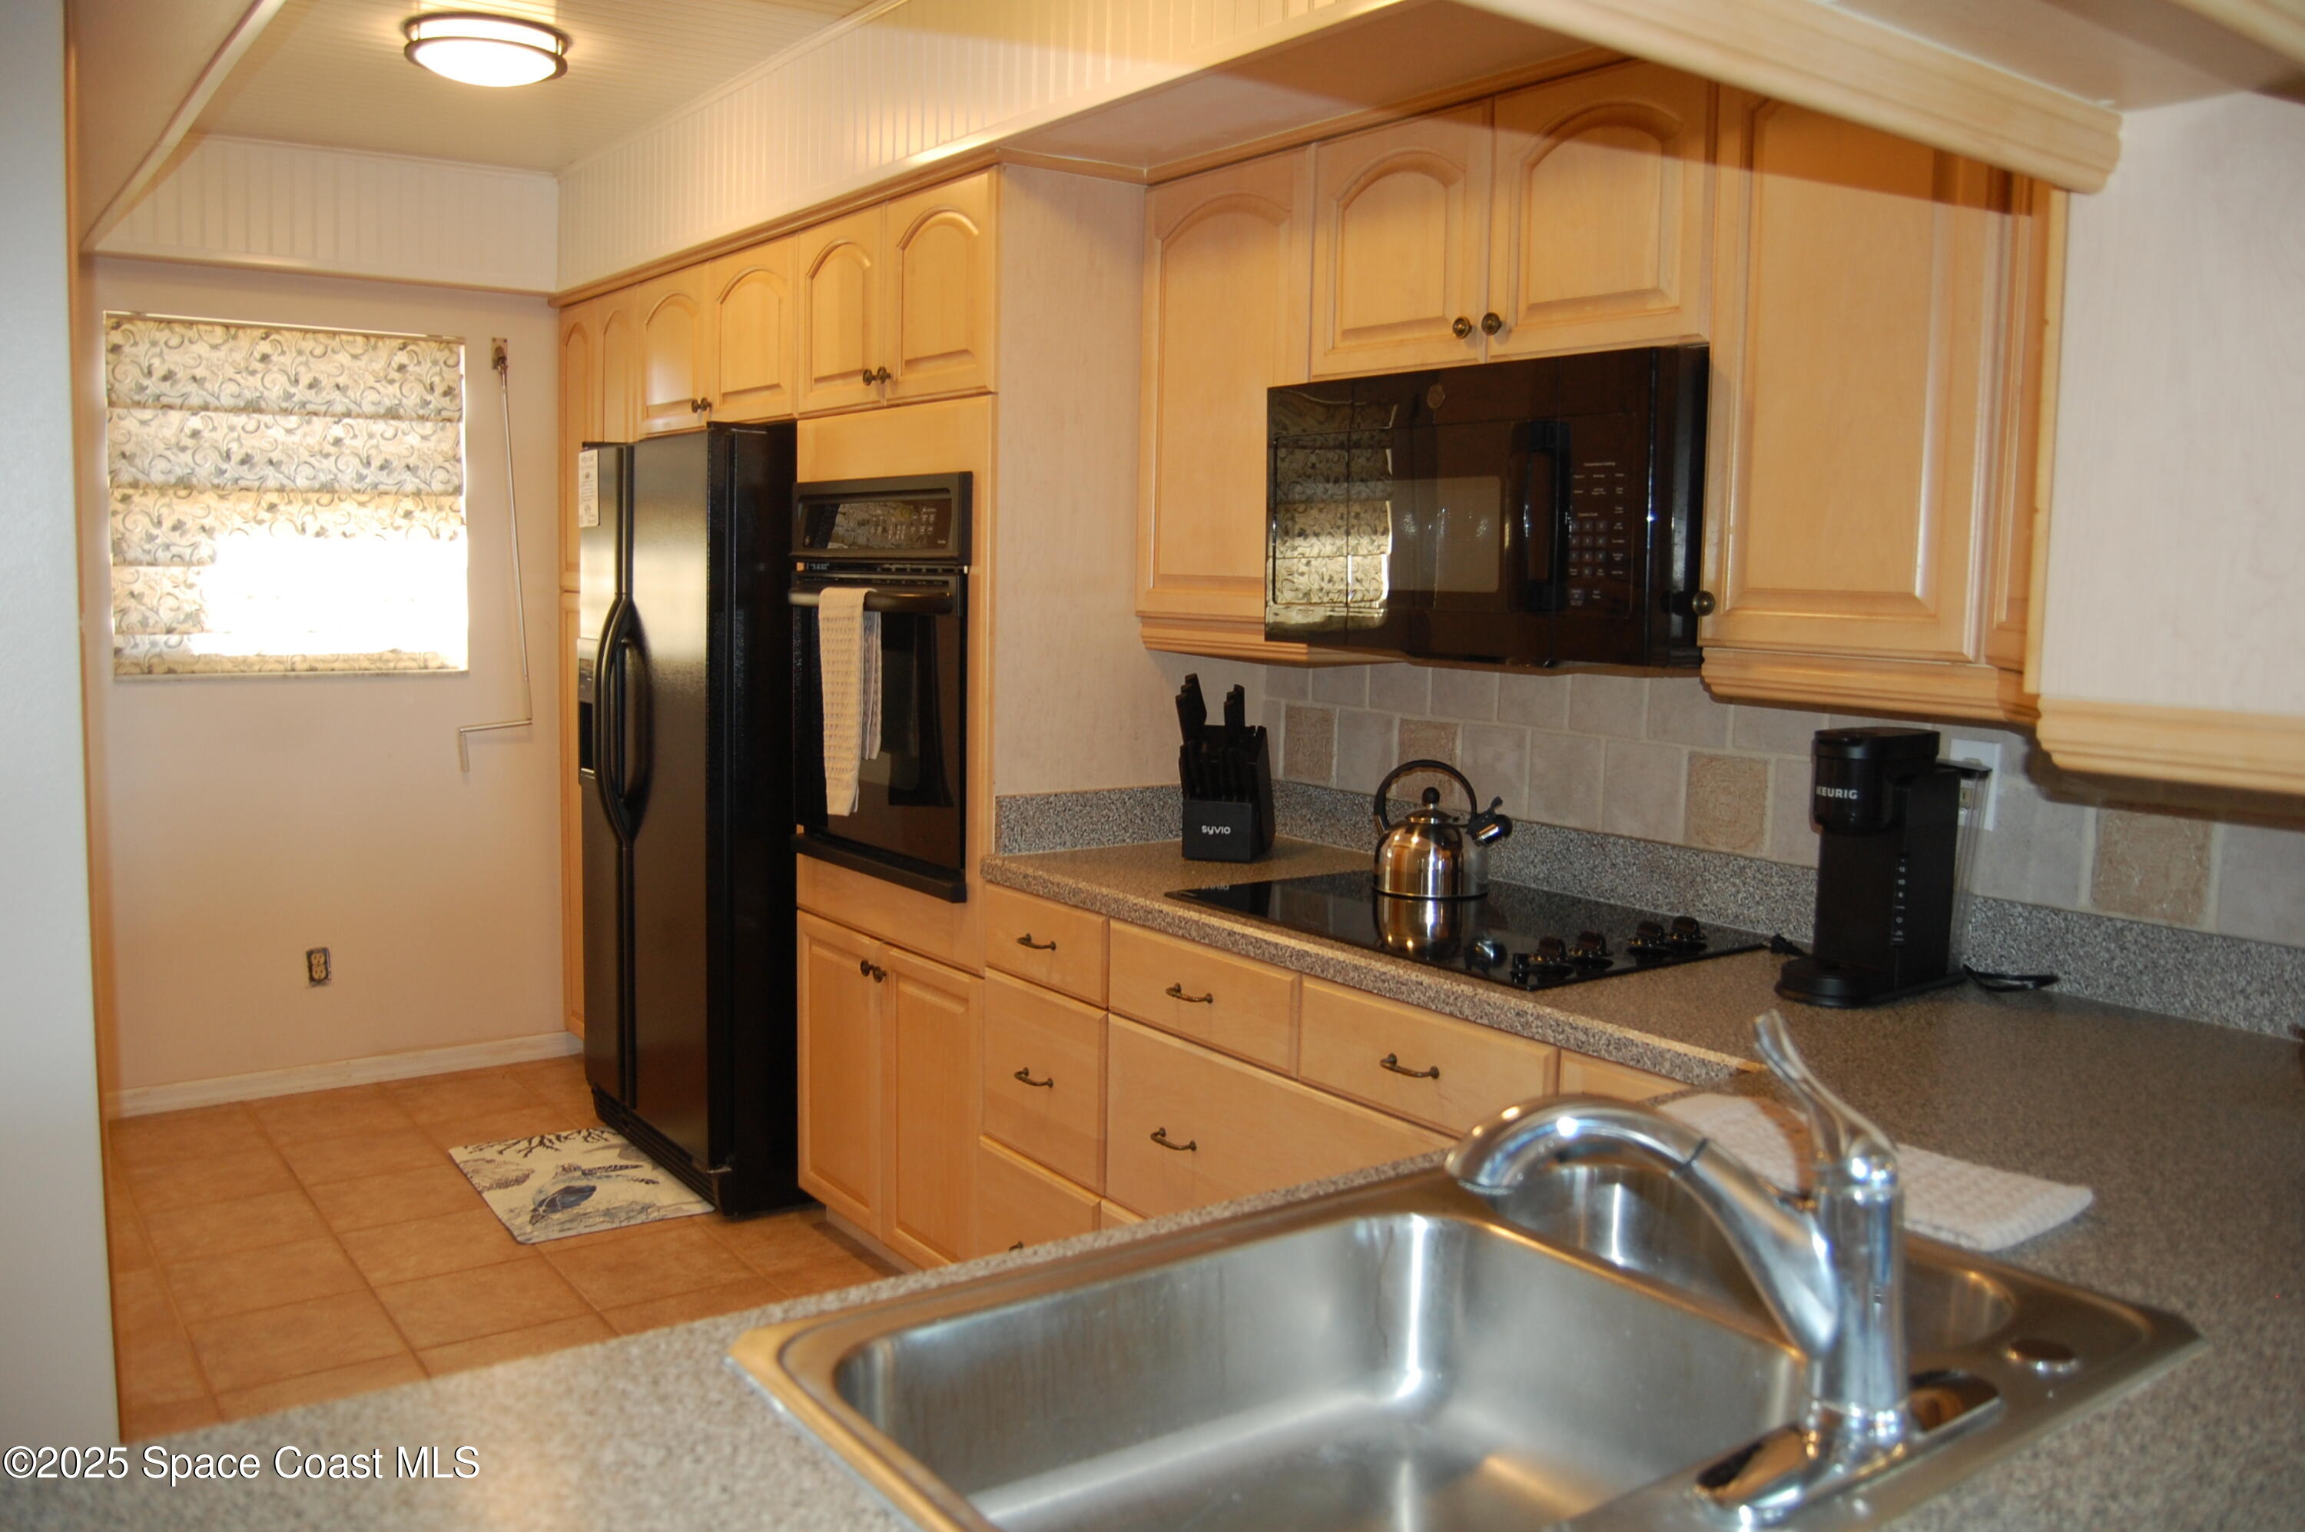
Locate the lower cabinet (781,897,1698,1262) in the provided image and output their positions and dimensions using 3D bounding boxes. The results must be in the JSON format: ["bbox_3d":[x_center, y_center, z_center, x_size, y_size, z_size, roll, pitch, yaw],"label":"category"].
[{"bbox_3d":[0.167,0.669,3.010,0.620,0.889,2.274,-4,8,-37],"label":"lower cabinet"}]

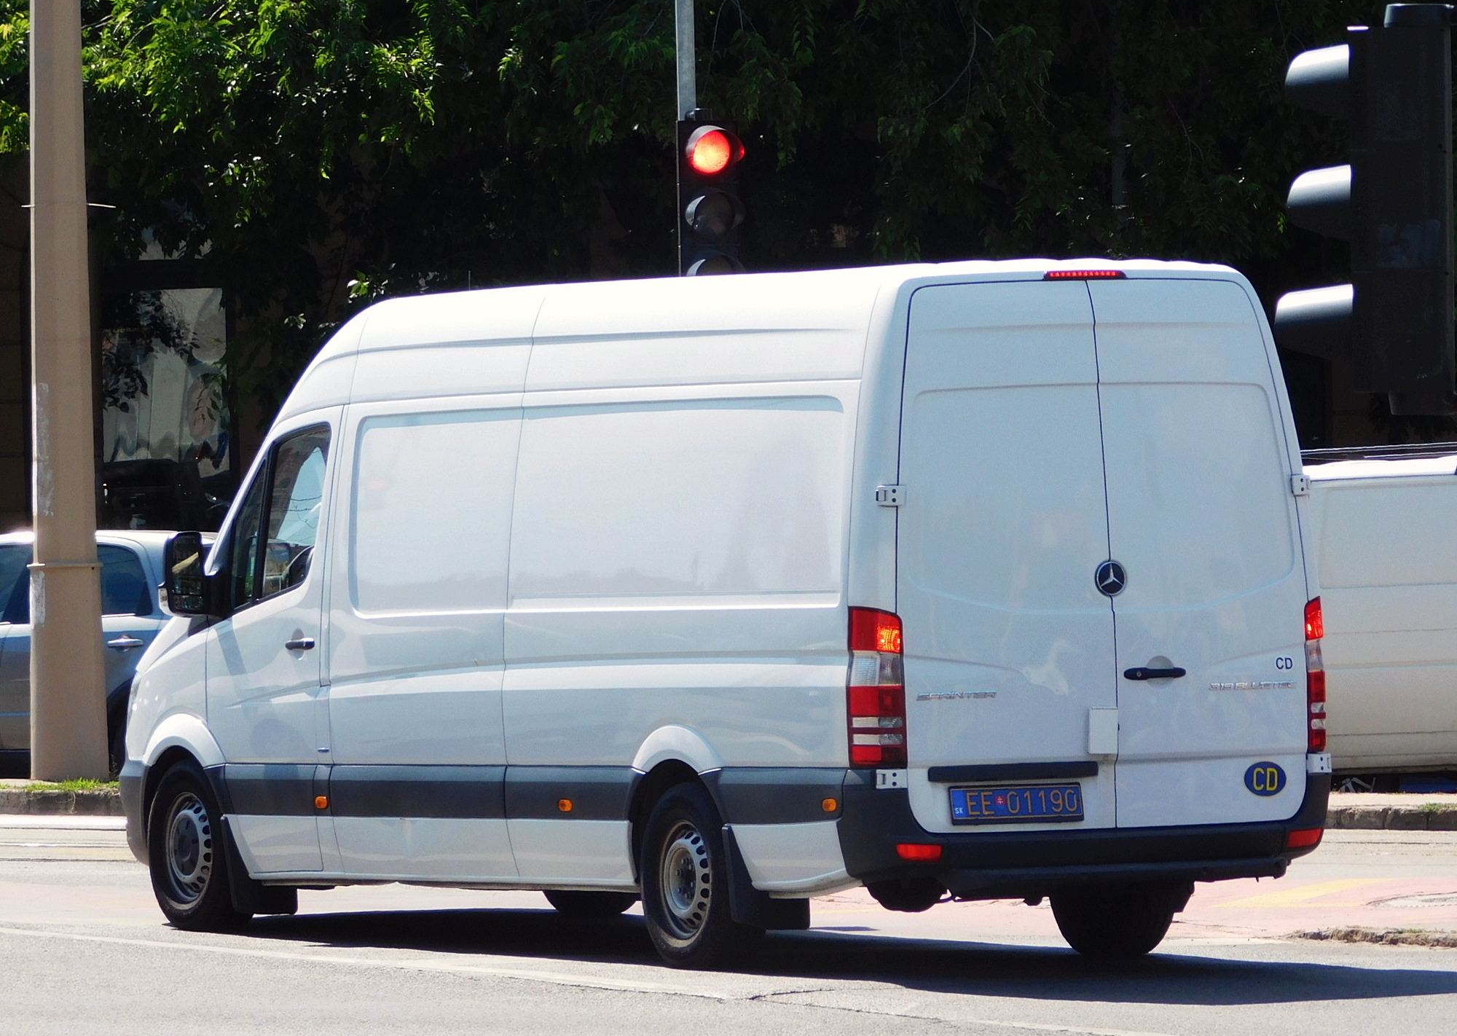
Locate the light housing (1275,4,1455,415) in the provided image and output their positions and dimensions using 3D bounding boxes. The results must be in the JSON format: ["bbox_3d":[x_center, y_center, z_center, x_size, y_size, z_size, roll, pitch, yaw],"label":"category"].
[{"bbox_3d":[1.383,-0.669,24.300,0.330,0.860,0.270,-1,1,18],"label":"light housing"}]

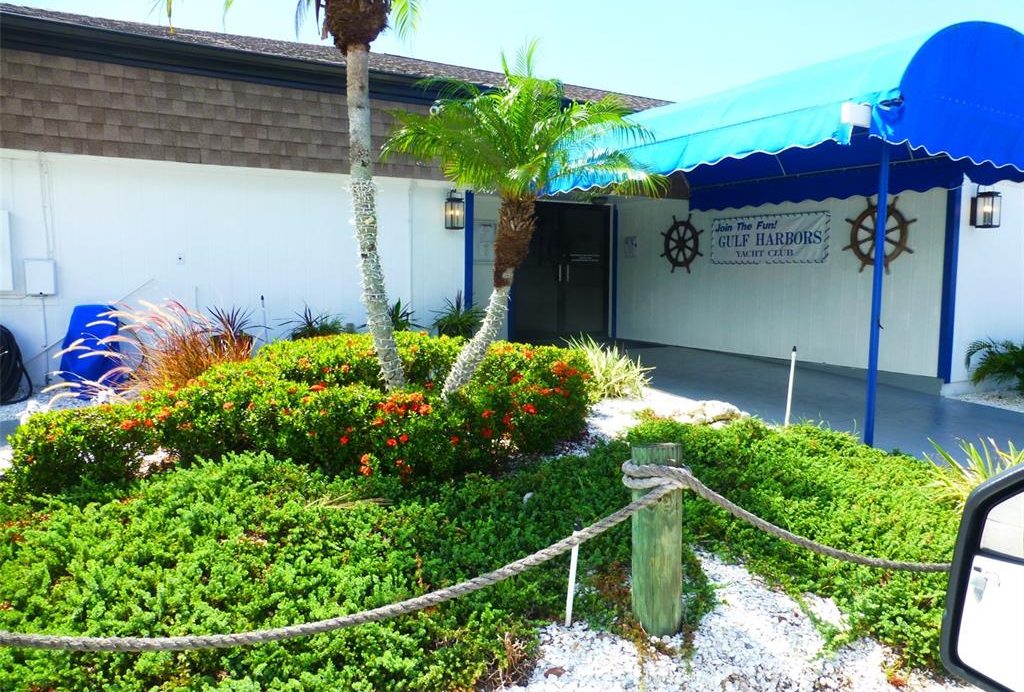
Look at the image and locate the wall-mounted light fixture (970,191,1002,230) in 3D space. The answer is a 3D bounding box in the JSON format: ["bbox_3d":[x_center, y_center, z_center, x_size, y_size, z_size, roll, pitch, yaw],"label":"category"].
[{"bbox_3d":[4.787,-1.395,7.173,0.165,0.420,0.215,-3,7,-31],"label":"wall-mounted light fixture"}]

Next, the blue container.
[{"bbox_3d":[-3.580,0.028,6.014,0.490,0.737,0.450,-3,7,-31],"label":"blue container"}]

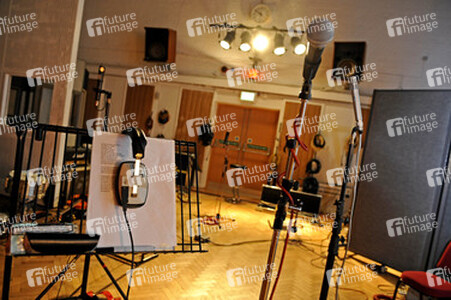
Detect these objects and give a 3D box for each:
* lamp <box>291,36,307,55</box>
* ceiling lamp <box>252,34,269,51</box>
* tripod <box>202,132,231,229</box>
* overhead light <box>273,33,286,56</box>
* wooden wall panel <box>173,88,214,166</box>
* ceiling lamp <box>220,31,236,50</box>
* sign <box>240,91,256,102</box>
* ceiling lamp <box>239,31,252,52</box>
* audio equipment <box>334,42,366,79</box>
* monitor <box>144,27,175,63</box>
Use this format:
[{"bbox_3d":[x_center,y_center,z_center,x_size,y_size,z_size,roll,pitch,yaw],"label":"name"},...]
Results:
[{"bbox_3d":[1.353,-1.952,6.329,0.210,0.220,0.370,7,41,-17],"label":"lamp"},{"bbox_3d":[0.732,-2.217,6.972,0.260,0.260,0.360,8,26,2],"label":"ceiling lamp"},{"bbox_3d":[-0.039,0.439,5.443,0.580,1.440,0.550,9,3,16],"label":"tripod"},{"bbox_3d":[1.106,-2.149,6.897,0.250,0.400,0.250,8,-26,-9],"label":"overhead light"},{"bbox_3d":[-0.744,-0.481,7.762,0.770,1.750,0.060,9,3,16],"label":"wooden wall panel"},{"bbox_3d":[0.063,-2.183,6.707,0.210,0.370,0.220,10,-29,30],"label":"ceiling lamp"},{"bbox_3d":[0.503,-1.174,7.458,0.320,0.200,0.080,9,2,11],"label":"sign"},{"bbox_3d":[0.420,-2.254,7.035,0.250,0.380,0.250,8,-32,-7],"label":"ceiling lamp"},{"bbox_3d":[2.382,-1.678,6.460,0.550,0.690,0.380,10,16,25],"label":"audio equipment"},{"bbox_3d":[-1.460,-2.350,7.625,0.560,0.700,0.420,9,15,13],"label":"monitor"}]

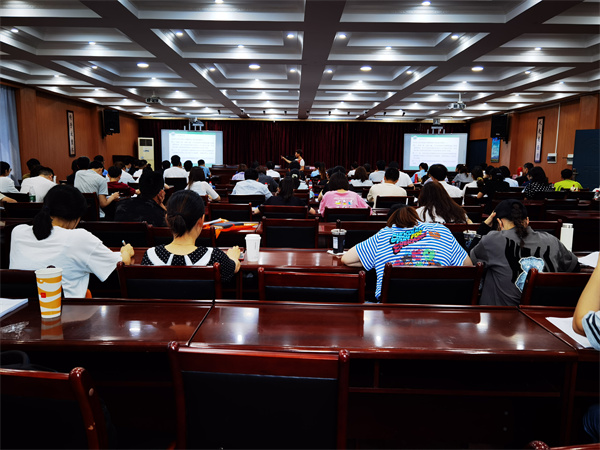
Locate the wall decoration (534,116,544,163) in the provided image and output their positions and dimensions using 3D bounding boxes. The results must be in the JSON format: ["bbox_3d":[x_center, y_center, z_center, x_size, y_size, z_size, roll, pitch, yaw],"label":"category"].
[{"bbox_3d":[6.876,-2.429,13.408,0.040,1.320,0.360,1,9,0],"label":"wall decoration"}]

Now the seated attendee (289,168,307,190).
[{"bbox_3d":[-0.012,-0.246,6.994,0.460,1.180,0.750,1,9,0],"label":"seated attendee"}]

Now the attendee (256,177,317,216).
[{"bbox_3d":[-0.143,0.046,4.987,0.620,1.160,0.800,1,8,0],"label":"attendee"}]

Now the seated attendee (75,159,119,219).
[{"bbox_3d":[-2.765,-0.192,6.464,0.550,1.360,0.780,3,8,17],"label":"seated attendee"}]

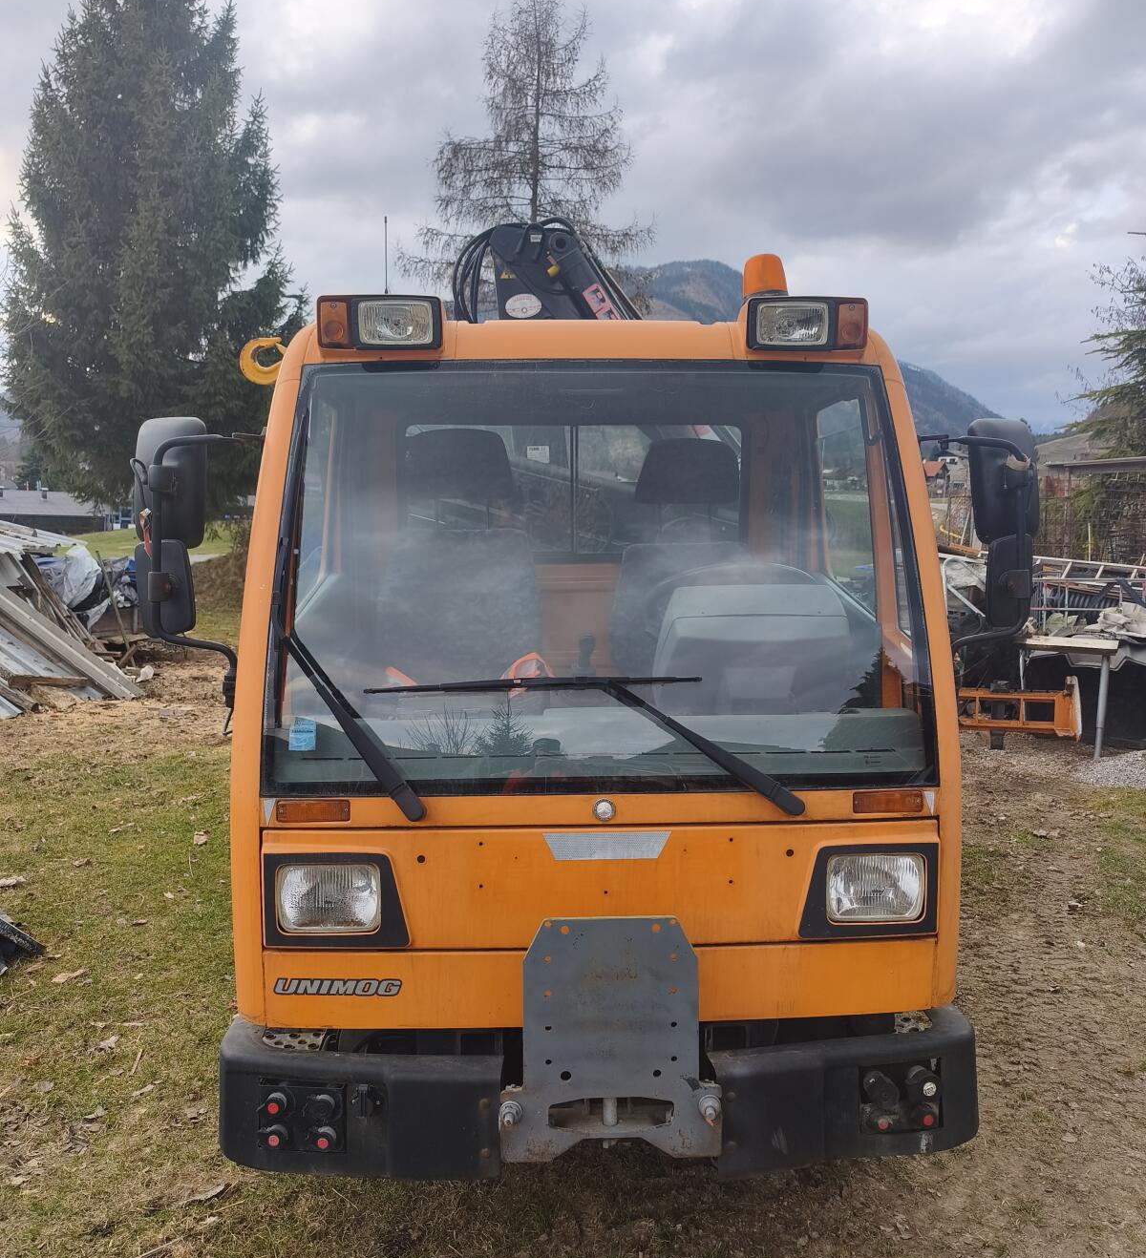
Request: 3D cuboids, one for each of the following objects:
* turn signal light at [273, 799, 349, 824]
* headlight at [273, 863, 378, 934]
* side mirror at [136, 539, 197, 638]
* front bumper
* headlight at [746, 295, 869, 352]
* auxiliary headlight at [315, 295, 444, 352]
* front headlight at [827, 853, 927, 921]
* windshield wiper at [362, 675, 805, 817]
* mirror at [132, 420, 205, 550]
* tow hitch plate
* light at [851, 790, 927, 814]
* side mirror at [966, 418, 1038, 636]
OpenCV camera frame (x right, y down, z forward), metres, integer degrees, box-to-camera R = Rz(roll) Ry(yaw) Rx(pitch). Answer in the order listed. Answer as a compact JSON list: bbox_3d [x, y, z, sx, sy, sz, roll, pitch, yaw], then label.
[{"bbox_3d":[-0.525,0.367,2.060,0.152,0.047,0.030,-1,6,-2],"label":"turn signal light"},{"bbox_3d":[-0.494,0.541,2.090,0.206,0.143,0.080,-1,6,-2],"label":"headlight"},{"bbox_3d":[-0.898,-0.092,2.240,0.130,0.205,0.070,1,6,10],"label":"side mirror"},{"bbox_3d":[0.055,0.973,2.167,1.580,0.220,0.290,-1,6,-2],"label":"front bumper"},{"bbox_3d":[0.527,-0.694,2.350,0.277,0.123,0.130,-1,6,-2],"label":"headlight"},{"bbox_3d":[-0.429,-0.685,2.310,0.274,0.121,0.130,-1,6,-2],"label":"auxiliary headlight"},{"bbox_3d":[0.621,0.529,2.130,0.200,0.146,0.080,-1,6,-2],"label":"front headlight"},{"bbox_3d":[0.022,0.238,2.085,0.889,0.273,0.070,-1,-6,-2],"label":"windshield wiper"},{"bbox_3d":[-0.884,-0.319,2.240,0.145,0.280,0.090,1,6,10],"label":"mirror"},{"bbox_3d":[0.074,0.825,2.050,0.434,0.463,0.090,-1,6,-2],"label":"tow hitch plate"},{"bbox_3d":[0.650,0.355,2.100,0.148,0.048,0.030,-1,6,-2],"label":"light"},{"bbox_3d":[0.970,-0.229,2.300,0.140,0.478,0.100,-1,6,-10],"label":"side mirror"}]

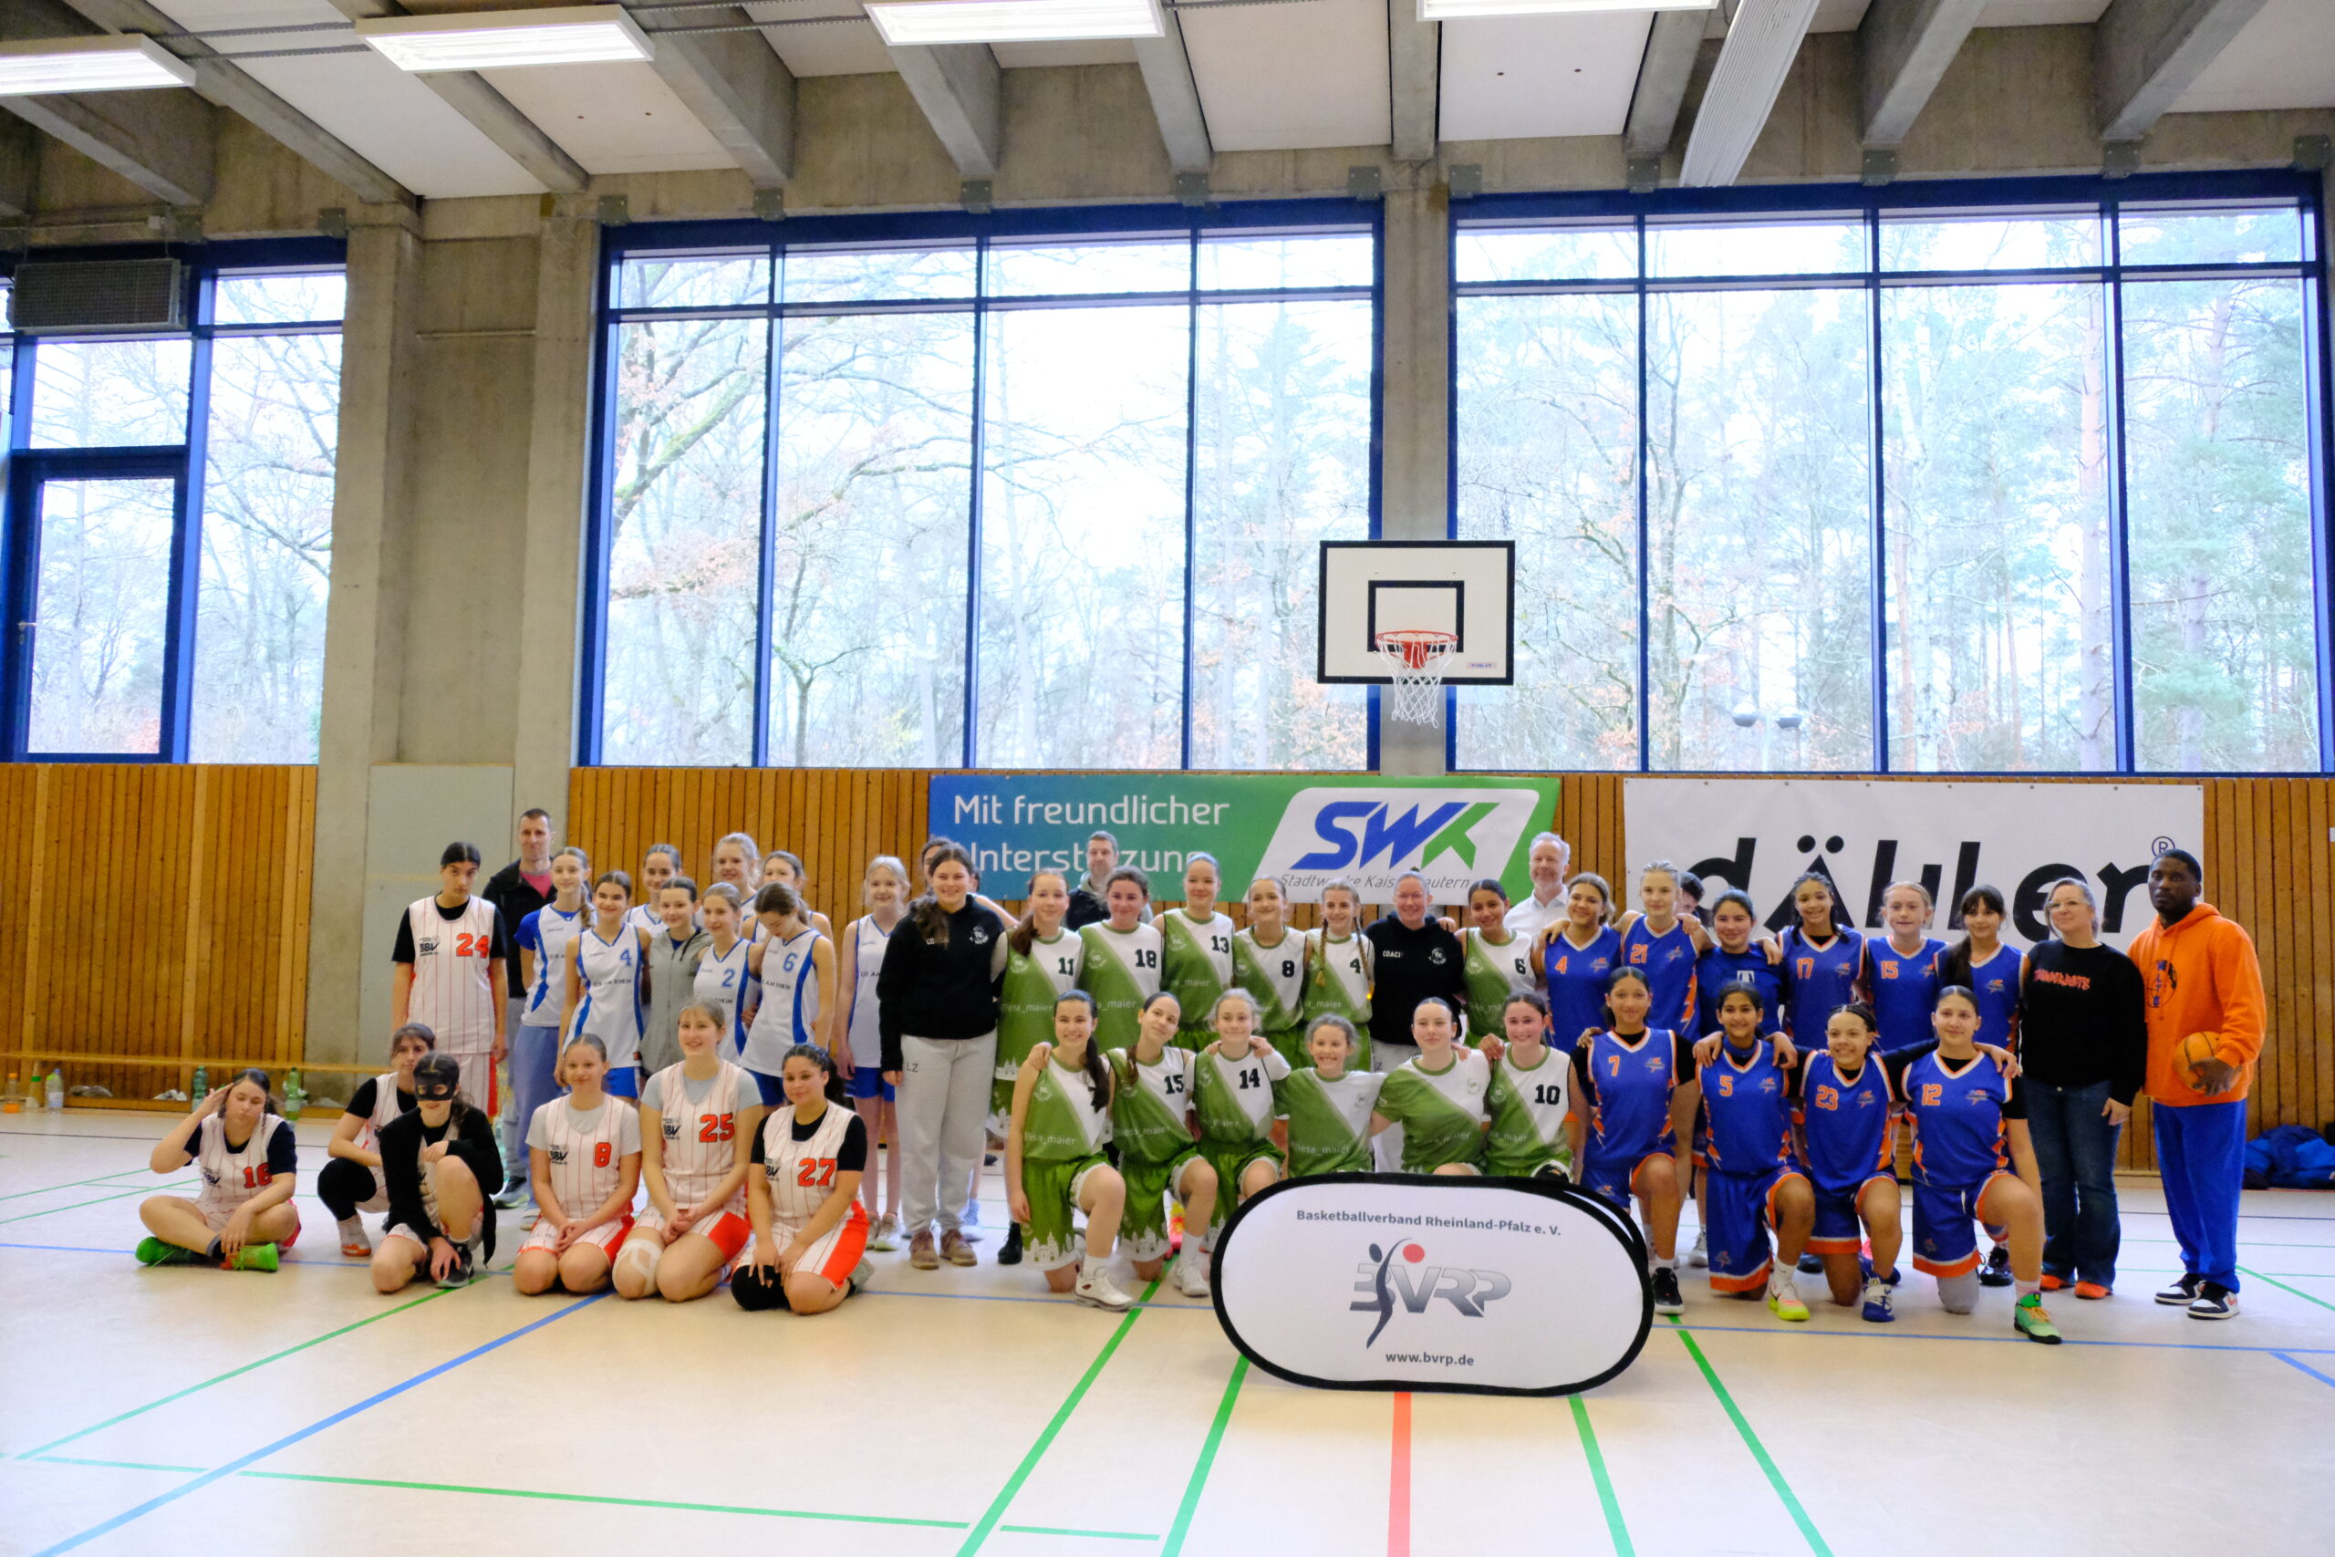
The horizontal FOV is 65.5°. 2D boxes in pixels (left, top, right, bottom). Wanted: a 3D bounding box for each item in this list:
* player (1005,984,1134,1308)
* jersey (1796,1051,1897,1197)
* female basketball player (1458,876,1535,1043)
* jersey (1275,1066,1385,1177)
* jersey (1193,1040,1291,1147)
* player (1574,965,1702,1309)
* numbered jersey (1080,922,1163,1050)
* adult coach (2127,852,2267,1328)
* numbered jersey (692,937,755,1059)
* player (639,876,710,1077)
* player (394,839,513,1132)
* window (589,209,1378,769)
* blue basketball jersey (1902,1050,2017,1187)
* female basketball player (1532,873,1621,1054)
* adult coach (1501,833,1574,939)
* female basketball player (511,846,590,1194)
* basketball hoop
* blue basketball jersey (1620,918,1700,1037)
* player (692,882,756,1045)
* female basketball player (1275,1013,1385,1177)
[{"bbox_3d":[-0.354,1.413,7.128,0.510,1.160,0.800,1,-4,3],"label":"player"},{"bbox_3d":[2.619,1.331,7.000,0.390,0.560,0.280,-1,-5,20],"label":"jersey"},{"bbox_3d":[1.461,1.266,7.967,0.440,1.642,0.290,0,-5,11],"label":"female basketball player"},{"bbox_3d":[0.633,1.387,7.120,0.450,0.520,0.260,1,-4,5],"label":"jersey"},{"bbox_3d":[0.304,1.261,7.283,0.390,0.430,0.260,1,-4,3],"label":"jersey"},{"bbox_3d":[1.806,1.379,7.121,0.500,1.270,0.780,0,-4,14],"label":"player"},{"bbox_3d":[-0.207,0.913,7.804,0.370,0.640,0.250,1,-4,1],"label":"numbered jersey"},{"bbox_3d":[4.020,1.165,7.103,0.480,1.782,0.370,-3,-6,43],"label":"adult coach"},{"bbox_3d":[-1.878,0.964,7.695,0.340,0.570,0.230,0,-4,6],"label":"numbered jersey"},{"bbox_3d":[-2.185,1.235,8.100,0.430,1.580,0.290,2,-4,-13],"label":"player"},{"bbox_3d":[-3.202,1.148,8.100,0.500,1.720,0.300,2,-4,-16],"label":"player"},{"bbox_3d":[-1.278,-1.899,12.011,5.360,3.710,0.200,0,-4,8],"label":"window"},{"bbox_3d":[3.056,1.312,7.034,0.440,0.530,0.270,-1,-4,20],"label":"blue basketball jersey"},{"bbox_3d":[1.756,1.236,7.750,0.460,1.660,0.300,0,-4,10],"label":"female basketball player"},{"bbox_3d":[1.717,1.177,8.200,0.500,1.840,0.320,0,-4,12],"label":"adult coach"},{"bbox_3d":[-2.813,1.180,8.321,0.440,1.735,0.290,3,-5,-21],"label":"female basketball player"},{"bbox_3d":[1.502,-0.571,10.887,0.470,0.550,0.560,0,-4,8],"label":"basketball hoop"},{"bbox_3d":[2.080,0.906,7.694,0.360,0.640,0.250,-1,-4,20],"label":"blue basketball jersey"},{"bbox_3d":[-1.899,1.229,7.764,0.420,1.575,0.280,1,-5,-2],"label":"player"},{"bbox_3d":[0.648,1.468,7.293,0.500,1.080,0.680,1,-4,5],"label":"female basketball player"}]

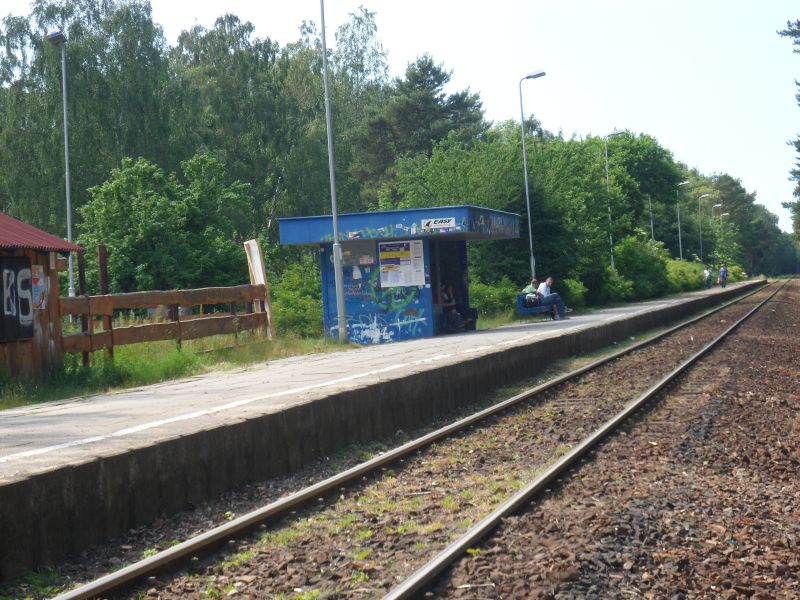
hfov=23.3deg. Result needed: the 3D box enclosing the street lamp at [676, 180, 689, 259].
[{"bbox_3d":[20.320,-4.615,138.213,0.940,7.750,0.300,-3,0,12],"label":"street lamp"}]

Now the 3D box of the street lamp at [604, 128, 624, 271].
[{"bbox_3d":[9.983,-3.856,88.788,0.940,7.770,0.300,-3,0,12],"label":"street lamp"}]

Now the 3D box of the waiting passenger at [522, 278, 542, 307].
[{"bbox_3d":[3.488,-0.003,49.311,0.820,1.060,0.550,-3,0,12],"label":"waiting passenger"}]

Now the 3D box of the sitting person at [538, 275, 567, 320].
[{"bbox_3d":[3.843,-0.031,48.521,0.800,1.080,0.550,-3,0,12],"label":"sitting person"}]

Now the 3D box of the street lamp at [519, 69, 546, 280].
[{"bbox_3d":[4.498,-3.448,62.559,0.940,7.770,0.300,-3,0,12],"label":"street lamp"}]

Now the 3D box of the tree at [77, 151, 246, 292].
[{"bbox_3d":[-6.810,-1.384,56.884,5.000,5.550,4.800,-3,0,12],"label":"tree"}]

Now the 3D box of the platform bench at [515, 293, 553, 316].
[{"bbox_3d":[3.370,0.181,48.700,0.580,0.750,2.100,-3,0,12],"label":"platform bench"}]

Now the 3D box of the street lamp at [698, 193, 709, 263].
[{"bbox_3d":[25.742,-5.043,164.149,0.940,7.800,0.300,-3,0,12],"label":"street lamp"}]

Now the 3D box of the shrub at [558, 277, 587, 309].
[{"bbox_3d":[5.208,-0.094,58.375,0.930,1.080,1.000,-3,0,12],"label":"shrub"}]

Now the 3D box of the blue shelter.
[{"bbox_3d":[0.244,-0.505,41.501,3.900,2.550,6.750,-3,0,12],"label":"blue shelter"}]

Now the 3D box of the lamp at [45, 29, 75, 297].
[{"bbox_3d":[-7.834,-2.393,45.945,0.300,7.950,0.850,-3,0,32],"label":"lamp"}]

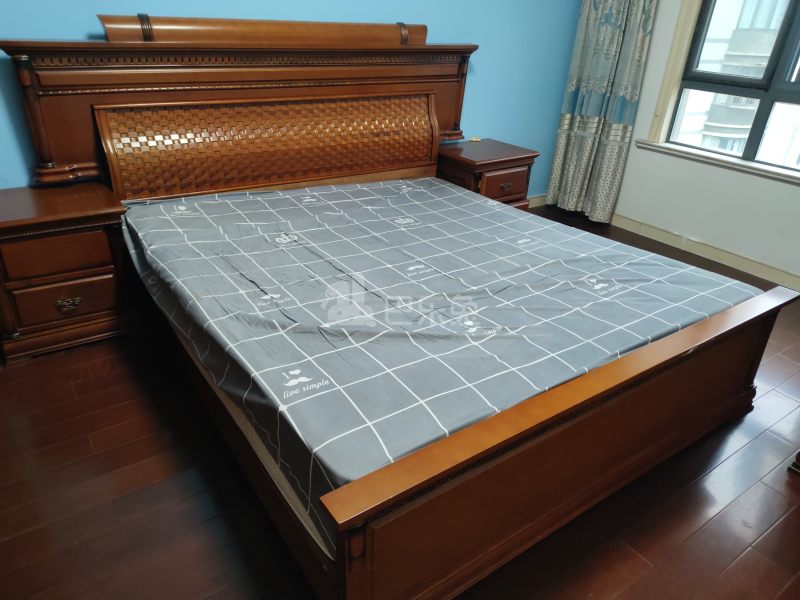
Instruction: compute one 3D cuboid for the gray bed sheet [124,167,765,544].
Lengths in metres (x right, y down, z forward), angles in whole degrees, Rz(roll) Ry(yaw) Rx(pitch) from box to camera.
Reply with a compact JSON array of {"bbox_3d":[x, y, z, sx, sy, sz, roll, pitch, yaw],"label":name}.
[{"bbox_3d":[0.031,-0.106,2.406,1.806,0.248,2.020,-15,31,-31],"label":"gray bed sheet"}]

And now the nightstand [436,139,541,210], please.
[{"bbox_3d":[0.512,-0.700,3.736,0.582,0.608,0.526,-15,32,-31],"label":"nightstand"}]

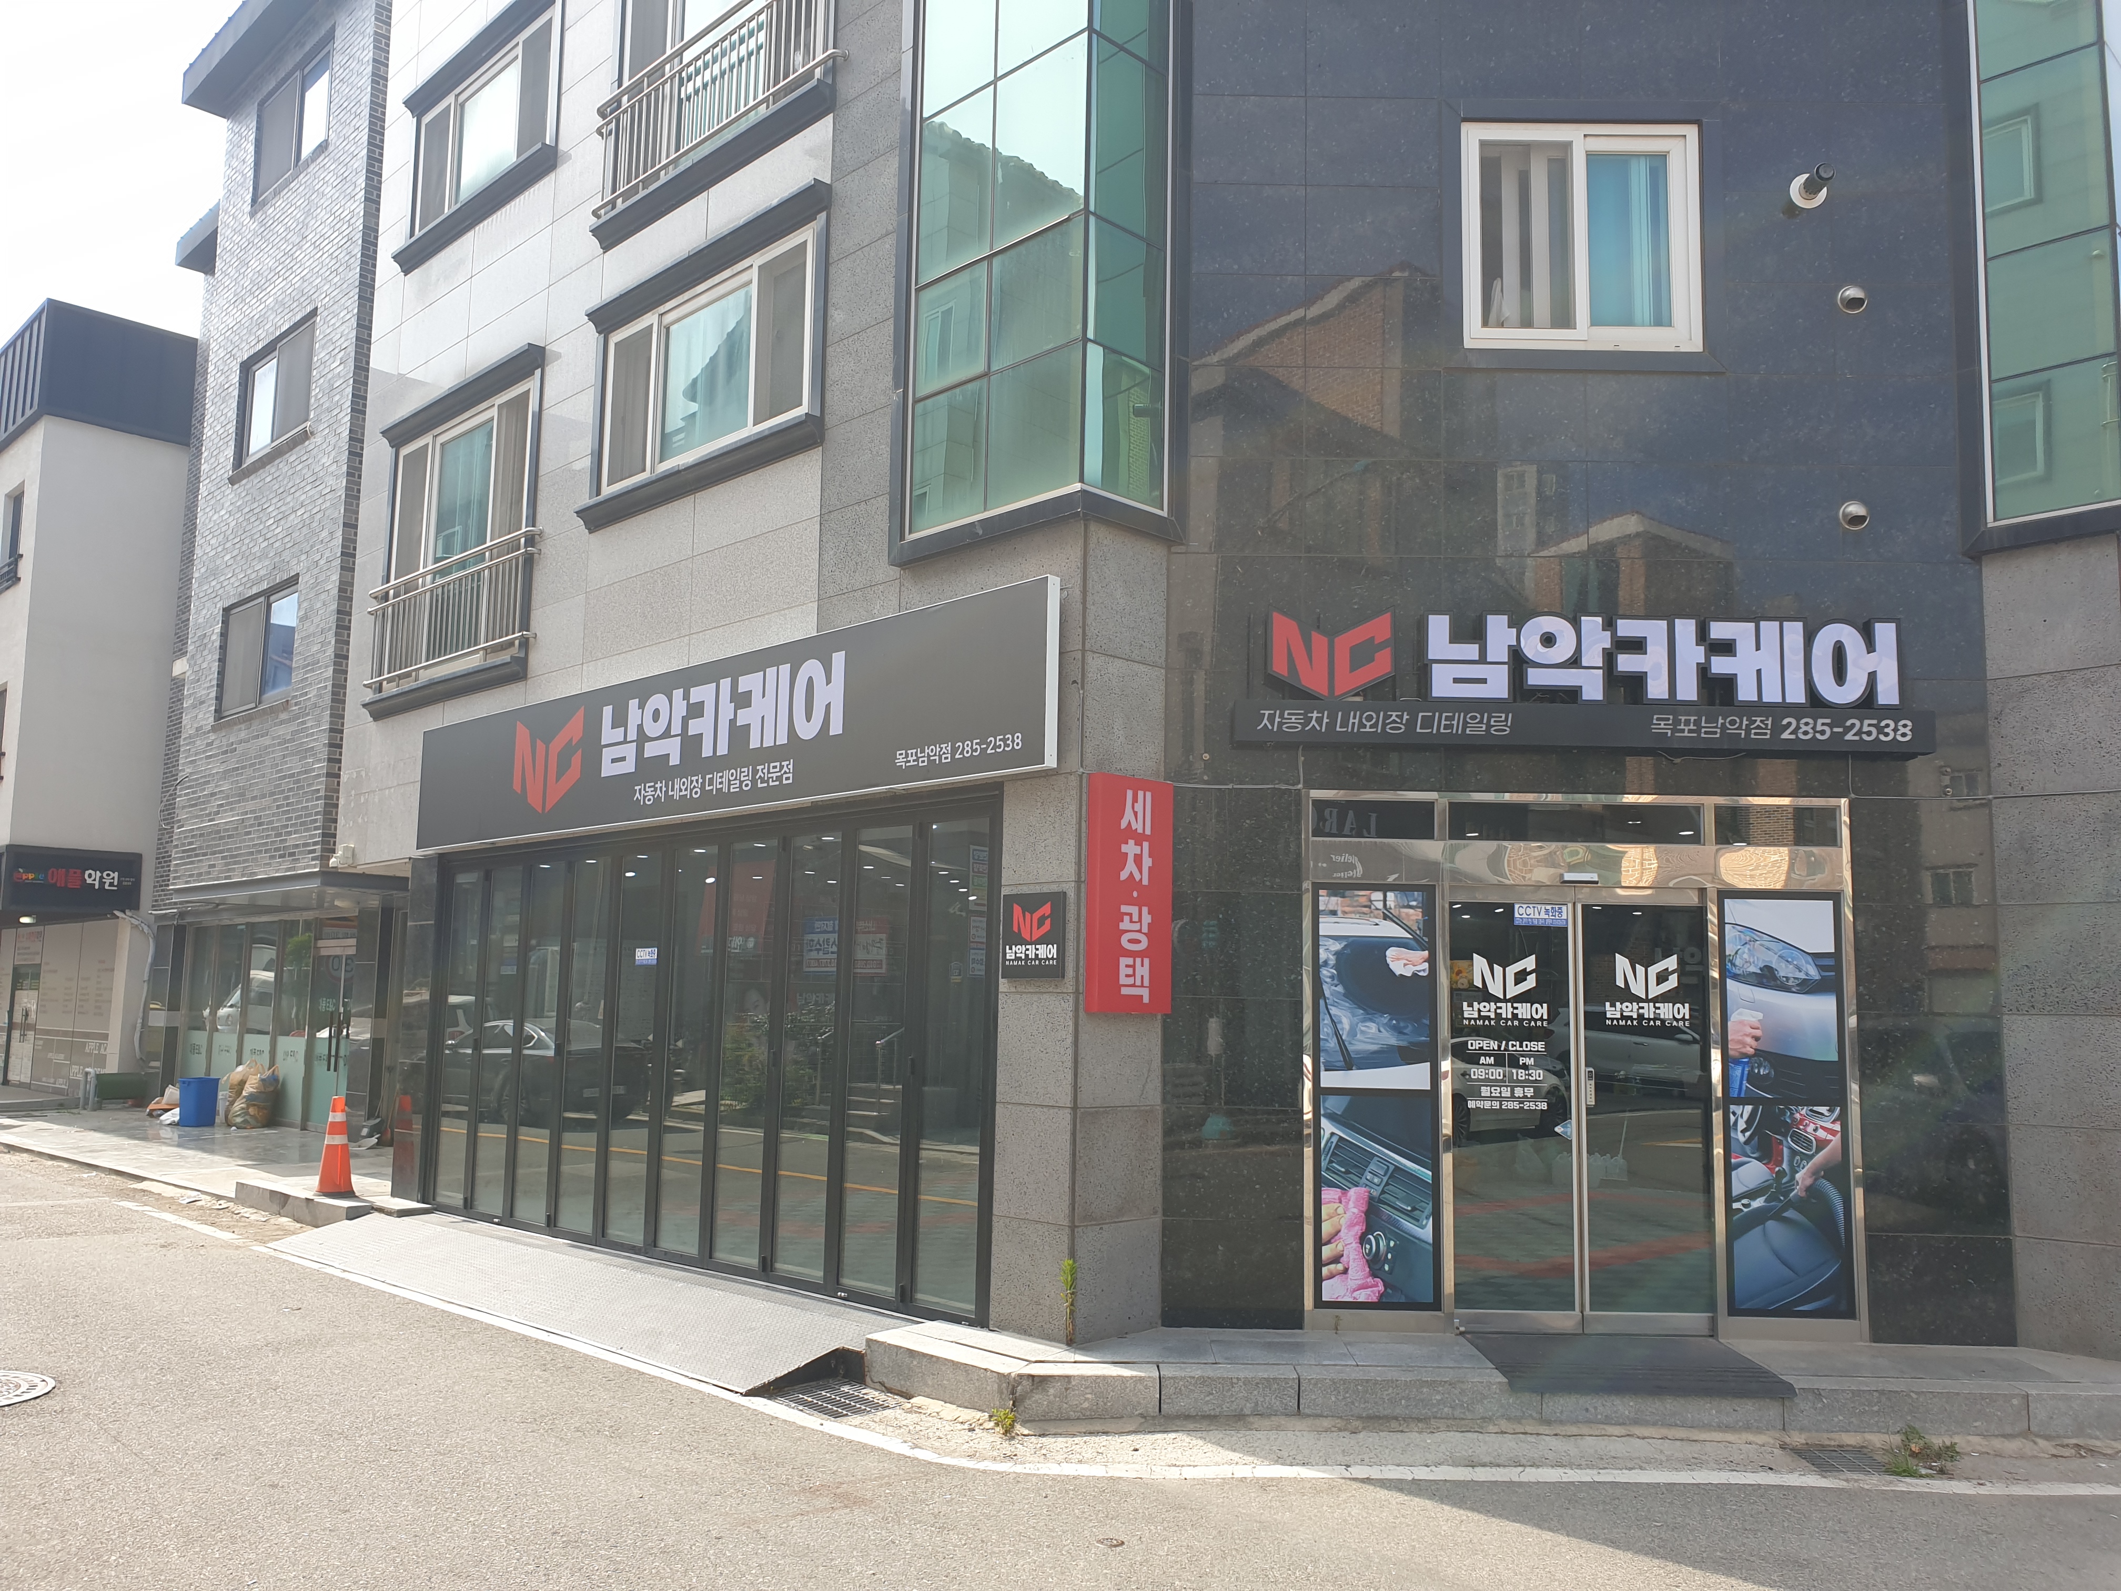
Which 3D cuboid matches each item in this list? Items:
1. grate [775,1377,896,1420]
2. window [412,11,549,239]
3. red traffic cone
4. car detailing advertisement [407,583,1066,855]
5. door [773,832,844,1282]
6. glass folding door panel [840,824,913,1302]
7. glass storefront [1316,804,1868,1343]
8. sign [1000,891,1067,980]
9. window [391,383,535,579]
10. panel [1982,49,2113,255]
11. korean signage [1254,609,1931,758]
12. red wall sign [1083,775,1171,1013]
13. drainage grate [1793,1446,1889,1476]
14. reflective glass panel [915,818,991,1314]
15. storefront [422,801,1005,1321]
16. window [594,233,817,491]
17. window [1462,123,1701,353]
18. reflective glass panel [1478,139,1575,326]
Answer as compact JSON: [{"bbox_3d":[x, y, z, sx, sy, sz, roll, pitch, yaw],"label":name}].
[{"bbox_3d":[-0.943,2.560,6.692,0.480,0.030,0.360,-6,-10,44],"label":"grate"},{"bbox_3d":[-4.555,-5.274,12.576,2.264,1.117,0.130,-6,-10,44],"label":"window"},{"bbox_3d":[-5.497,2.666,12.154,0.300,0.715,0.300,-6,-10,45],"label":"red traffic cone"},{"bbox_3d":[-2.377,-0.305,9.541,6.586,0.888,0.090,-6,-10,44],"label":"car detailing advertisement"},{"bbox_3d":[-1.334,1.369,8.459,0.474,2.338,0.050,-6,-10,44],"label":"door"},{"bbox_3d":[-0.917,1.332,8.133,0.456,2.326,0.050,-6,-10,45],"label":"glass folding door panel"},{"bbox_3d":[2.465,1.259,7.596,2.599,2.525,0.130,1,-7,1],"label":"glass storefront"},{"bbox_3d":[-0.114,0.645,7.291,0.397,0.386,0.040,-6,-10,45],"label":"sign"},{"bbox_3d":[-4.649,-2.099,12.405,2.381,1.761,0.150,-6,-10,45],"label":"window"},{"bbox_3d":[4.798,-3.123,7.770,0.506,0.928,0.050,-6,-10,45],"label":"panel"},{"bbox_3d":[2.505,-0.534,7.695,3.299,0.662,0.160,1,-7,1],"label":"korean signage"},{"bbox_3d":[0.322,0.455,7.255,0.080,1.066,0.488,-6,-10,44],"label":"red wall sign"},{"bbox_3d":[2.983,2.553,6.062,0.290,0.030,0.320,1,-7,0],"label":"drainage grate"},{"bbox_3d":[-0.506,1.283,7.726,0.445,2.337,0.050,-6,-10,45],"label":"reflective glass panel"},{"bbox_3d":[-2.421,1.430,9.527,5.979,2.442,0.120,-6,-10,44],"label":"storefront"},{"bbox_3d":[-2.220,-2.620,9.862,2.279,1.117,0.130,-6,-10,44],"label":"window"},{"bbox_3d":[2.643,-2.820,8.126,1.198,1.211,0.130,1,-7,1],"label":"window"},{"bbox_3d":[2.310,-2.771,7.889,0.468,0.984,0.040,1,-7,0],"label":"reflective glass panel"}]

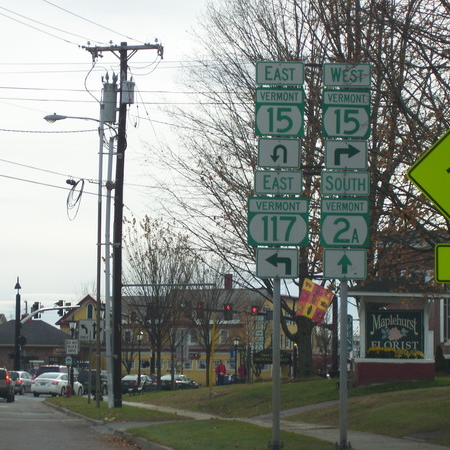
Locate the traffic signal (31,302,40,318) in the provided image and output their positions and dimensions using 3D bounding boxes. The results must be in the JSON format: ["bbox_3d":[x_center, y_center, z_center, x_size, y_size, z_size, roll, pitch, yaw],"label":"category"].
[{"bbox_3d":[-12.376,5.597,122.000,0.480,1.070,0.360,0,-5,12],"label":"traffic signal"}]

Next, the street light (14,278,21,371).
[{"bbox_3d":[-13.366,7.096,120.500,0.400,7.400,0.400,2,-5,-8],"label":"street light"}]

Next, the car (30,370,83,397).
[{"bbox_3d":[-10.039,9.609,112.500,1.820,1.470,4.840,0,-5,14],"label":"car"}]

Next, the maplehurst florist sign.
[{"bbox_3d":[4.290,2.755,47.000,1.470,1.210,0.100,1,-5,-8],"label":"maplehurst florist sign"}]

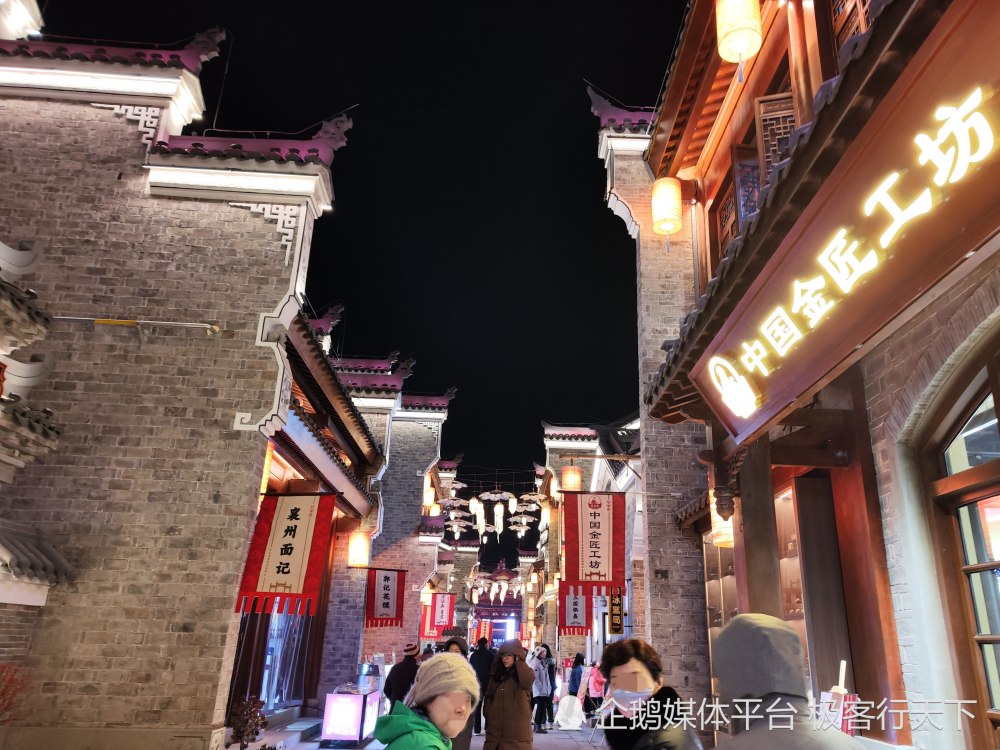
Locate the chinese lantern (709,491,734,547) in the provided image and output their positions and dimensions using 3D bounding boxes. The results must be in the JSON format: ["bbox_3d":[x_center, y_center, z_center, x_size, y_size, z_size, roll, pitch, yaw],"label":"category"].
[{"bbox_3d":[2.550,1.598,7.772,0.370,0.610,0.370,3,-20,0],"label":"chinese lantern"}]

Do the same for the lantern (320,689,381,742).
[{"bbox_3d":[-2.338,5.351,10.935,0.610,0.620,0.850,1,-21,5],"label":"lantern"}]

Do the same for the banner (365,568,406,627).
[{"bbox_3d":[-2.550,4.995,15.494,0.840,1.200,0.050,3,-20,0],"label":"banner"}]

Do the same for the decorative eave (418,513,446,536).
[{"bbox_3d":[-2.497,5.531,25.650,1.030,0.820,0.800,3,-20,0],"label":"decorative eave"}]

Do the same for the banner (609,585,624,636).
[{"bbox_3d":[2.493,4.890,14.770,0.277,1.197,0.100,4,-22,1],"label":"banner"}]

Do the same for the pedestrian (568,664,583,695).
[{"bbox_3d":[1.860,7.666,16.905,0.320,1.623,0.460,12,-23,-19],"label":"pedestrian"}]

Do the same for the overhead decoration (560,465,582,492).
[{"bbox_3d":[1.233,1.834,11.826,0.330,0.540,0.330,3,-20,0],"label":"overhead decoration"}]

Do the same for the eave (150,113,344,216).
[{"bbox_3d":[-3.014,-2.662,8.555,2.200,1.520,0.660,4,-22,1],"label":"eave"}]

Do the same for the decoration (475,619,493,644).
[{"bbox_3d":[-0.722,12.564,33.739,0.714,1.115,0.040,4,-22,1],"label":"decoration"}]

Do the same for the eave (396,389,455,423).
[{"bbox_3d":[-2.619,1.098,24.743,1.870,1.370,0.650,4,-22,1],"label":"eave"}]

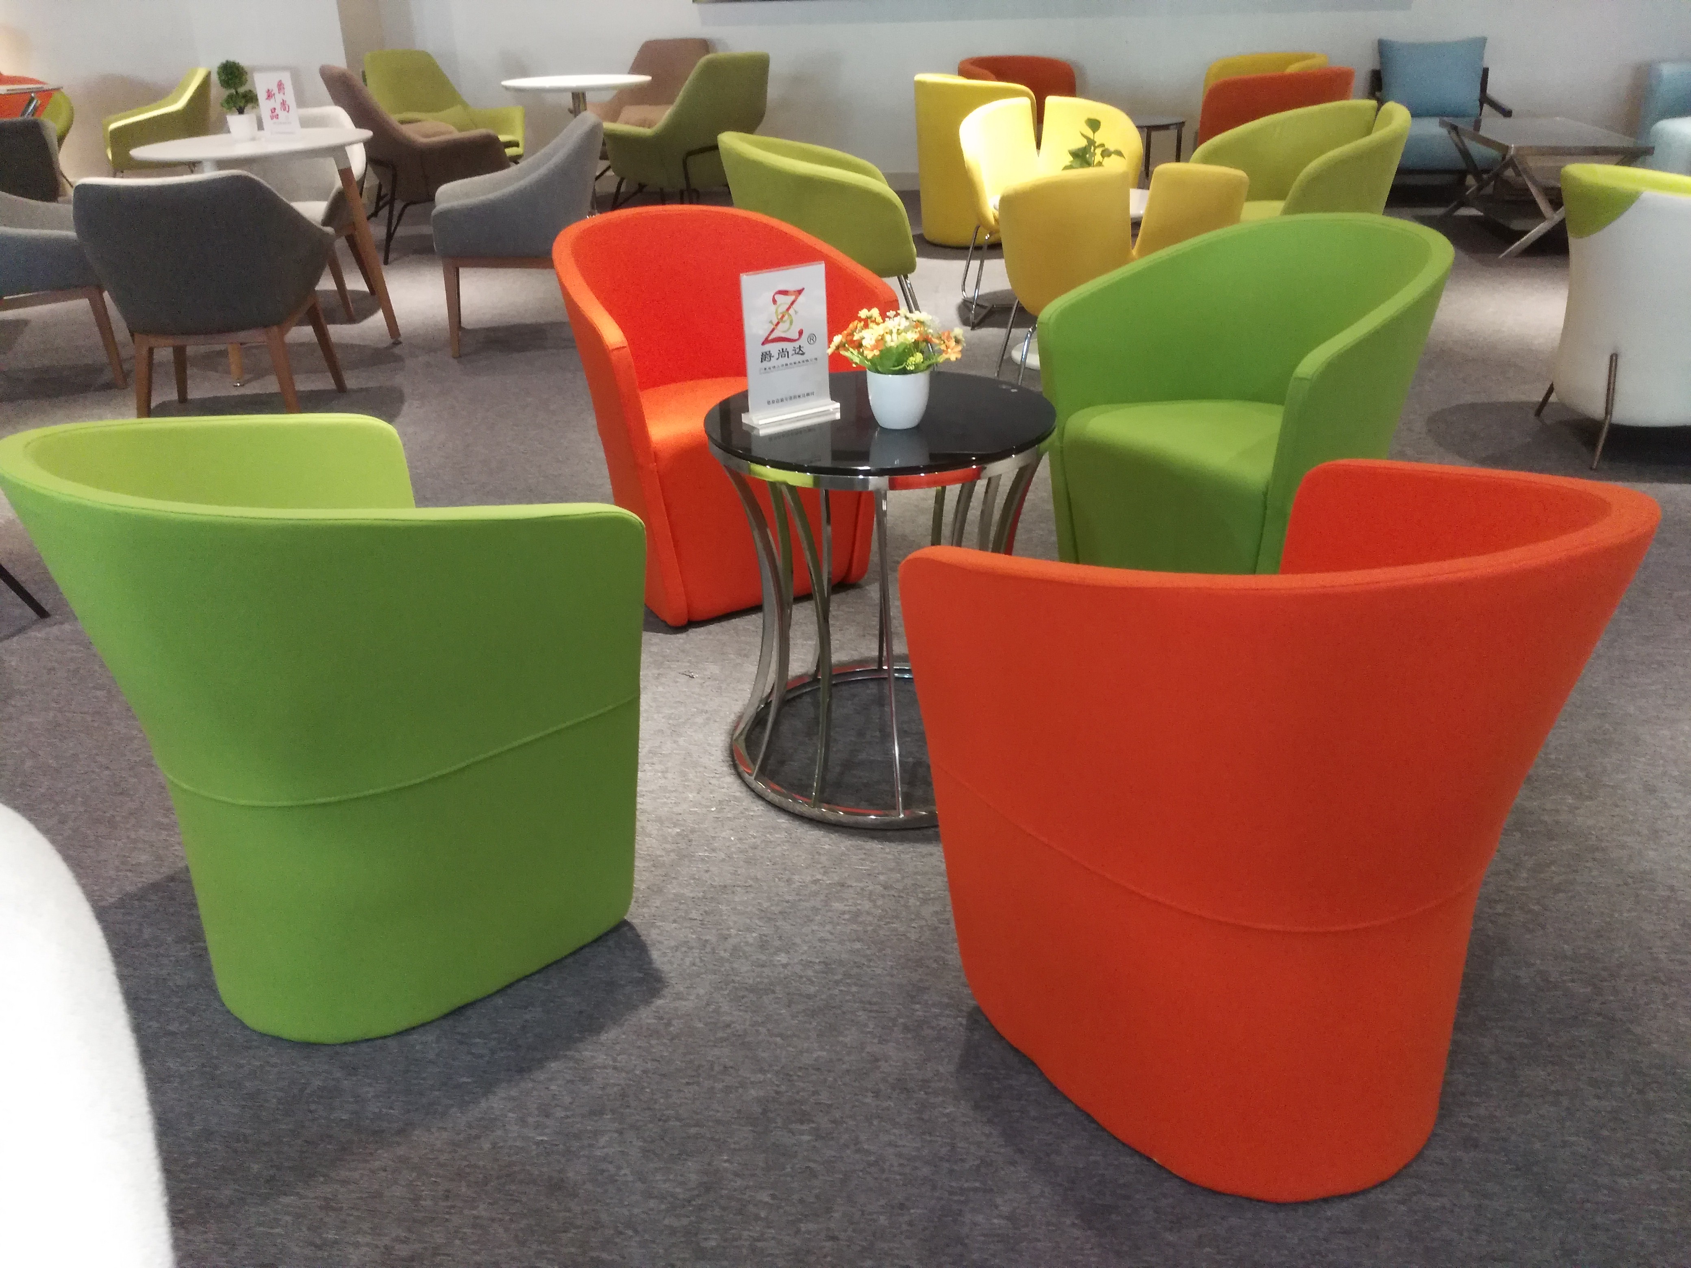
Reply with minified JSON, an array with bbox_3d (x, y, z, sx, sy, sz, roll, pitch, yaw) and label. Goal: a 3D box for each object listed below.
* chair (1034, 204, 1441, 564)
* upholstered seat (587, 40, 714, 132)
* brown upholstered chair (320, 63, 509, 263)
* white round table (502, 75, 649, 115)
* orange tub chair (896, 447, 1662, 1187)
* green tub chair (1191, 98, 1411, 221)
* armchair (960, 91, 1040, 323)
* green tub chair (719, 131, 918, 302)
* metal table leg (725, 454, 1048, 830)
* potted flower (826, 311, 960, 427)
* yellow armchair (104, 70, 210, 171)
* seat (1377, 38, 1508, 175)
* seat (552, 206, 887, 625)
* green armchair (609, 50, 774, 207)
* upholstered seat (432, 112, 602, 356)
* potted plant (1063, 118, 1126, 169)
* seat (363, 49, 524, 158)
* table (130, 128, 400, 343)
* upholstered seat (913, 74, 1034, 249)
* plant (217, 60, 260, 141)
[{"bbox_3d":[0.826,-0.404,2.710,0.600,0.760,0.630,-18,30,-31],"label":"chair"},{"bbox_3d":[-1.143,-3.000,8.080,0.740,0.890,0.760,15,30,31],"label":"upholstered seat"},{"bbox_3d":[-2.226,-2.478,7.112,0.740,0.900,0.730,-20,31,-34],"label":"brown upholstered chair"},{"bbox_3d":[-1.475,-2.724,7.707,0.820,0.730,0.820,-2,25,0],"label":"white round table"},{"bbox_3d":[0.486,0.168,1.520,0.630,0.760,0.600,-13,28,-23],"label":"orange tub chair"},{"bbox_3d":[1.690,-1.572,5.118,0.630,0.770,0.670,-13,28,-23],"label":"green tub chair"},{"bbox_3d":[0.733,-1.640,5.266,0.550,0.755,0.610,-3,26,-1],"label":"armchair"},{"bbox_3d":[-0.045,-1.288,4.601,0.670,0.755,0.630,0,26,4],"label":"green tub chair"},{"bbox_3d":[0.061,-0.062,2.205,0.517,0.557,0.517,-2,25,0],"label":"metal table leg"},{"bbox_3d":[0.078,-0.403,2.069,0.200,0.170,0.195,-2,26,0],"label":"potted flower"},{"bbox_3d":[-4.105,-2.950,8.227,0.650,0.815,0.640,-17,30,-28],"label":"yellow armchair"},{"bbox_3d":[3.050,-2.631,7.092,0.640,0.790,0.730,2,26,9],"label":"seat"},{"bbox_3d":[-0.286,-0.480,2.885,0.624,0.752,0.574,-15,28,-26],"label":"seat"},{"bbox_3d":[-0.827,-2.470,6.959,0.710,0.860,0.670,21,34,38],"label":"green armchair"},{"bbox_3d":[-1.181,-1.499,5.126,0.610,0.775,0.620,-4,25,-5],"label":"upholstered seat"},{"bbox_3d":[0.823,-1.575,4.593,0.210,0.280,0.210,-2,25,0],"label":"potted plant"},{"bbox_3d":[-2.382,-2.940,8.046,0.740,0.880,0.760,-24,33,-39],"label":"seat"},{"bbox_3d":[-2.070,-1.384,4.953,0.805,0.745,0.805,-2,26,0],"label":"table"},{"bbox_3d":[0.602,-2.429,6.995,0.600,0.770,0.660,-8,26,-13],"label":"upholstered seat"},{"bbox_3d":[-2.074,-1.815,4.665,0.130,0.255,0.130,-2,25,0],"label":"plant"}]

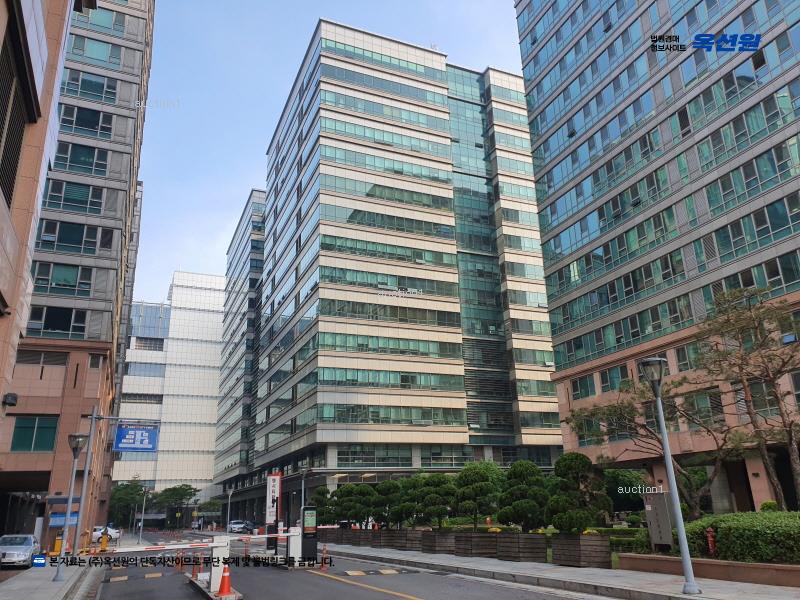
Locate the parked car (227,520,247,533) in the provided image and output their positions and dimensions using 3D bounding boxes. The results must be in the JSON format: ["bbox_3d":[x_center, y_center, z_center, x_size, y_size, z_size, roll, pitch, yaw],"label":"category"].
[{"bbox_3d":[-20.822,28.799,76.466,1.830,1.480,4.600,6,-21,-23],"label":"parked car"}]

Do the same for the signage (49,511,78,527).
[{"bbox_3d":[-20.983,13.708,37.526,1.840,0.880,0.080,6,-21,-23],"label":"signage"}]

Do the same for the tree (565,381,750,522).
[{"bbox_3d":[8.967,5.233,21.112,5.400,4.710,4.800,-10,-21,21],"label":"tree"}]

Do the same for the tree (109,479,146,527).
[{"bbox_3d":[-40.631,30.567,89.597,5.670,7.480,5.670,6,-21,-23],"label":"tree"}]

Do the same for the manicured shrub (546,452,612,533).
[{"bbox_3d":[5.330,5.716,17.842,1.960,2.260,1.960,6,-21,-23],"label":"manicured shrub"}]

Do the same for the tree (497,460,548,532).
[{"bbox_3d":[4.167,6.657,20.359,1.730,2.320,1.730,6,-21,-23],"label":"tree"}]

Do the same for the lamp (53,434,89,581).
[{"bbox_3d":[-10.762,6.687,19.543,0.580,4.450,0.580,6,-21,-23],"label":"lamp"}]

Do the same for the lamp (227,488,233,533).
[{"bbox_3d":[-17.251,21.400,60.800,0.550,4.550,0.550,6,-21,-23],"label":"lamp"}]

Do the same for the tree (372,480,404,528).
[{"bbox_3d":[-0.584,10.441,30.530,1.630,2.310,1.630,6,-21,-23],"label":"tree"}]

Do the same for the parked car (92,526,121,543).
[{"bbox_3d":[-28.875,22.567,57.801,4.600,1.460,1.820,6,-21,-23],"label":"parked car"}]

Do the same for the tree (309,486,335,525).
[{"bbox_3d":[-5.250,13.932,40.445,1.820,2.610,1.820,6,-21,-23],"label":"tree"}]

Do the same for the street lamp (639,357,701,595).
[{"bbox_3d":[5.401,3.358,11.935,0.580,4.450,0.580,6,-21,-23],"label":"street lamp"}]

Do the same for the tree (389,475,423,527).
[{"bbox_3d":[0.313,9.761,28.964,1.740,2.380,1.740,-2,-19,-1],"label":"tree"}]

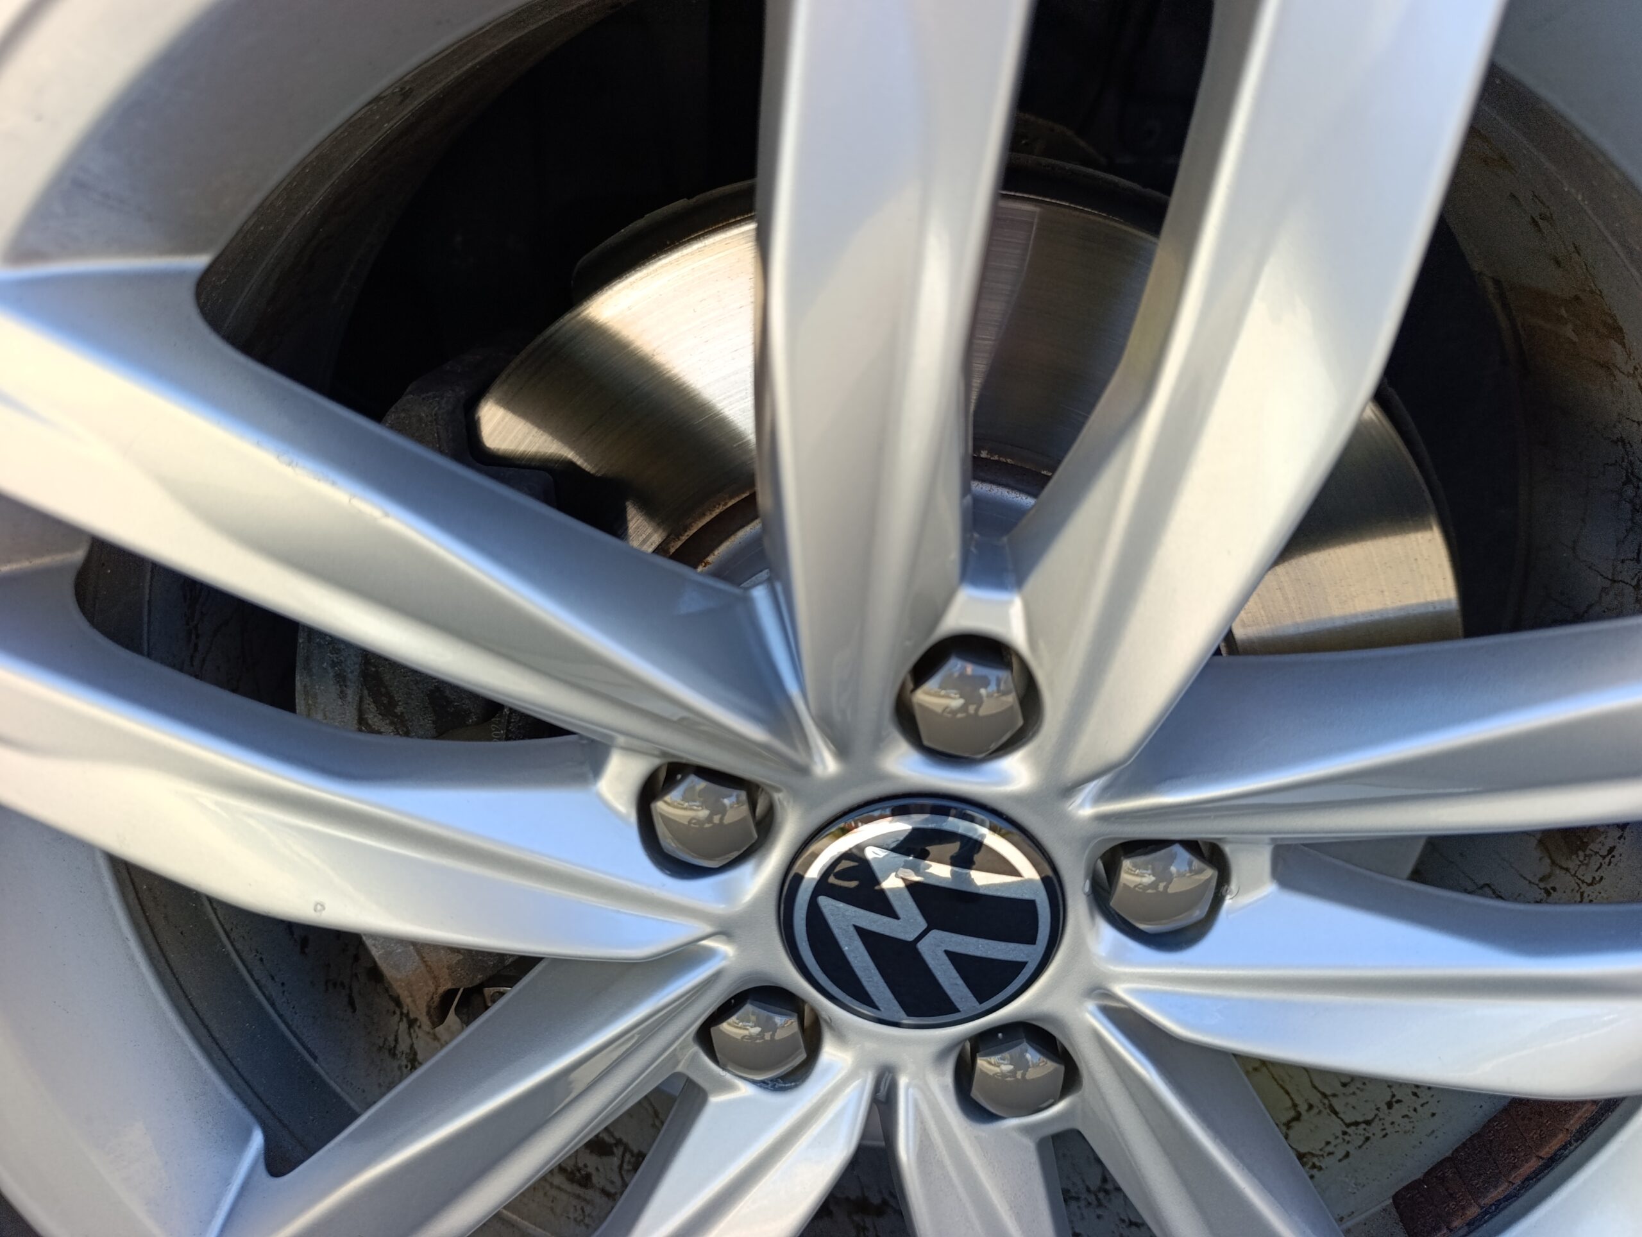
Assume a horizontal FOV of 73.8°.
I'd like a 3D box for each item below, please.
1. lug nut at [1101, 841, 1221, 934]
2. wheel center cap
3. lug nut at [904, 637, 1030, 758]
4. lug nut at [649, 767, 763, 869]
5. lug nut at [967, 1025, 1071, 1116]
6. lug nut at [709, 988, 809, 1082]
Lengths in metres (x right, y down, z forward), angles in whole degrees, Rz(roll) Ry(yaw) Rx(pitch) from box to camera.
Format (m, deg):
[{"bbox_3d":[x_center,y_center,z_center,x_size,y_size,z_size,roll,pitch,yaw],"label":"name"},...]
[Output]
[{"bbox_3d":[0.079,0.060,0.256,0.025,0.025,0.019,0,23,3],"label":"lug nut"},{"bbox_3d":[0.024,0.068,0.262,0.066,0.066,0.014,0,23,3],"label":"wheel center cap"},{"bbox_3d":[0.032,0.017,0.240,0.025,0.025,0.019,0,23,3],"label":"lug nut"},{"bbox_3d":[-0.026,0.044,0.255,0.025,0.025,0.019,0,23,3],"label":"lug nut"},{"bbox_3d":[0.050,0.114,0.281,0.025,0.025,0.019,0,23,3],"label":"lug nut"},{"bbox_3d":[-0.015,0.104,0.280,0.025,0.025,0.019,0,23,3],"label":"lug nut"}]

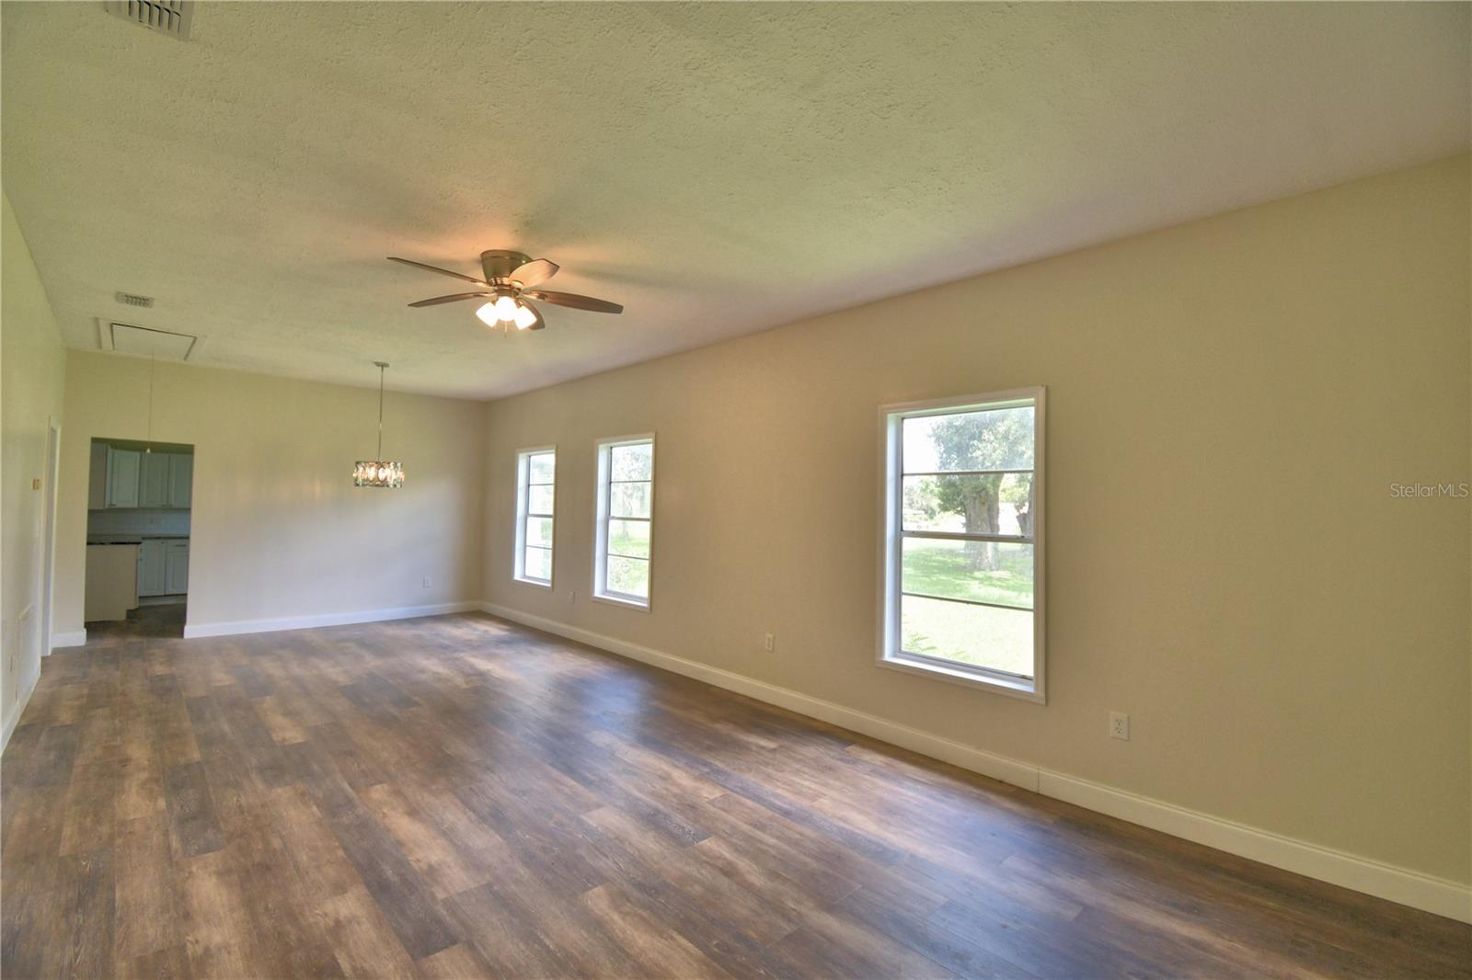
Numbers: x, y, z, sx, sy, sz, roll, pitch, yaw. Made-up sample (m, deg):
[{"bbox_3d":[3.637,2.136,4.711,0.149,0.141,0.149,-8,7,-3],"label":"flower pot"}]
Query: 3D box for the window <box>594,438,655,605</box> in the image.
[{"bbox_3d":[-1.108,0.311,6.177,0.990,1.670,0.130,-1,-2,45],"label":"window"}]

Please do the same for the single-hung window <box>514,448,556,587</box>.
[{"bbox_3d":[-2.419,0.322,7.485,0.980,1.660,0.130,-1,-2,45],"label":"single-hung window"}]

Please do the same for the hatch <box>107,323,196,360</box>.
[{"bbox_3d":[-5.408,-1.355,5.686,1.330,0.040,0.540,-1,-2,45],"label":"hatch"}]

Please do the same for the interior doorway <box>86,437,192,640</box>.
[{"bbox_3d":[-6.107,0.534,6.305,0.750,2.050,0.130,3,-2,-38],"label":"interior doorway"}]

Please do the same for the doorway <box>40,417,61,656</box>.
[{"bbox_3d":[-6.038,0.485,5.313,1.020,2.080,0.130,-1,-2,45],"label":"doorway"}]

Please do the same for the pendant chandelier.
[{"bbox_3d":[-3.664,-0.660,6.331,0.460,1.270,0.460,-1,-2,45],"label":"pendant chandelier"}]

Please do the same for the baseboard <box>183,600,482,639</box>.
[{"bbox_3d":[-4.621,1.547,7.382,3.000,0.140,0.020,3,-2,-38],"label":"baseboard"}]

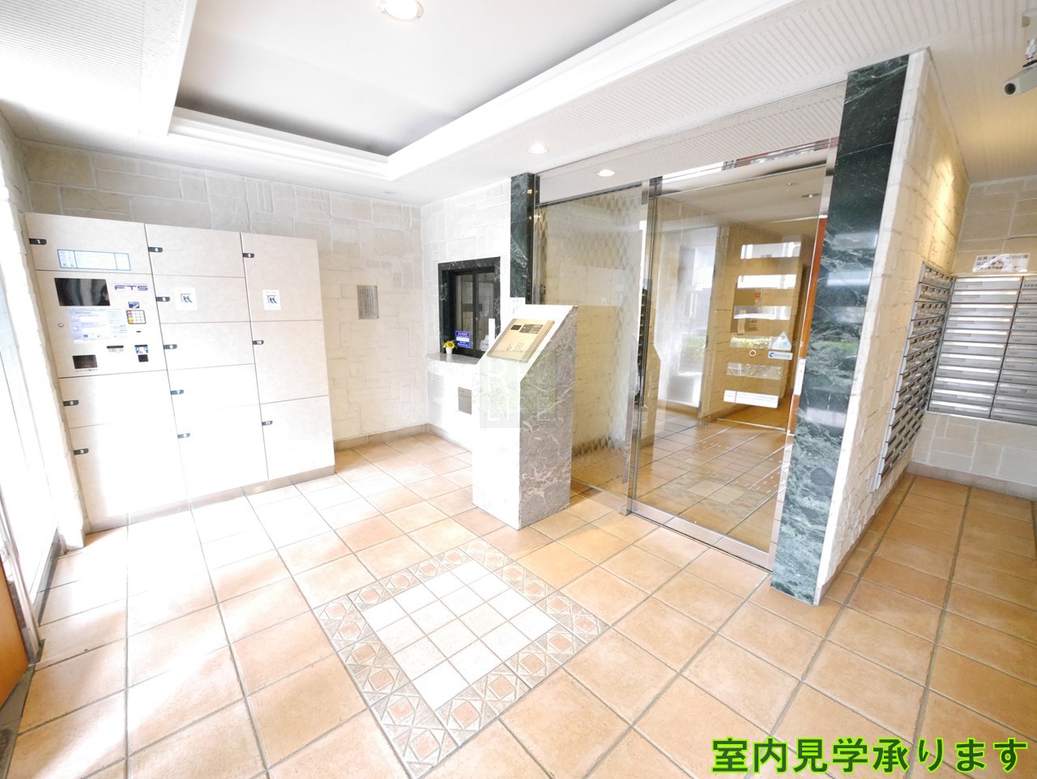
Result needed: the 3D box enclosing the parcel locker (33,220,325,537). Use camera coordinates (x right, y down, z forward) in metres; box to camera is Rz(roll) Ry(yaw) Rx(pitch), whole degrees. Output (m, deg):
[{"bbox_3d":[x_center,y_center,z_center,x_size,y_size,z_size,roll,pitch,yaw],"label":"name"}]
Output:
[{"bbox_3d":[-2.280,-0.160,3.100,1.470,1.880,0.550,-9,15,-41],"label":"parcel locker"}]

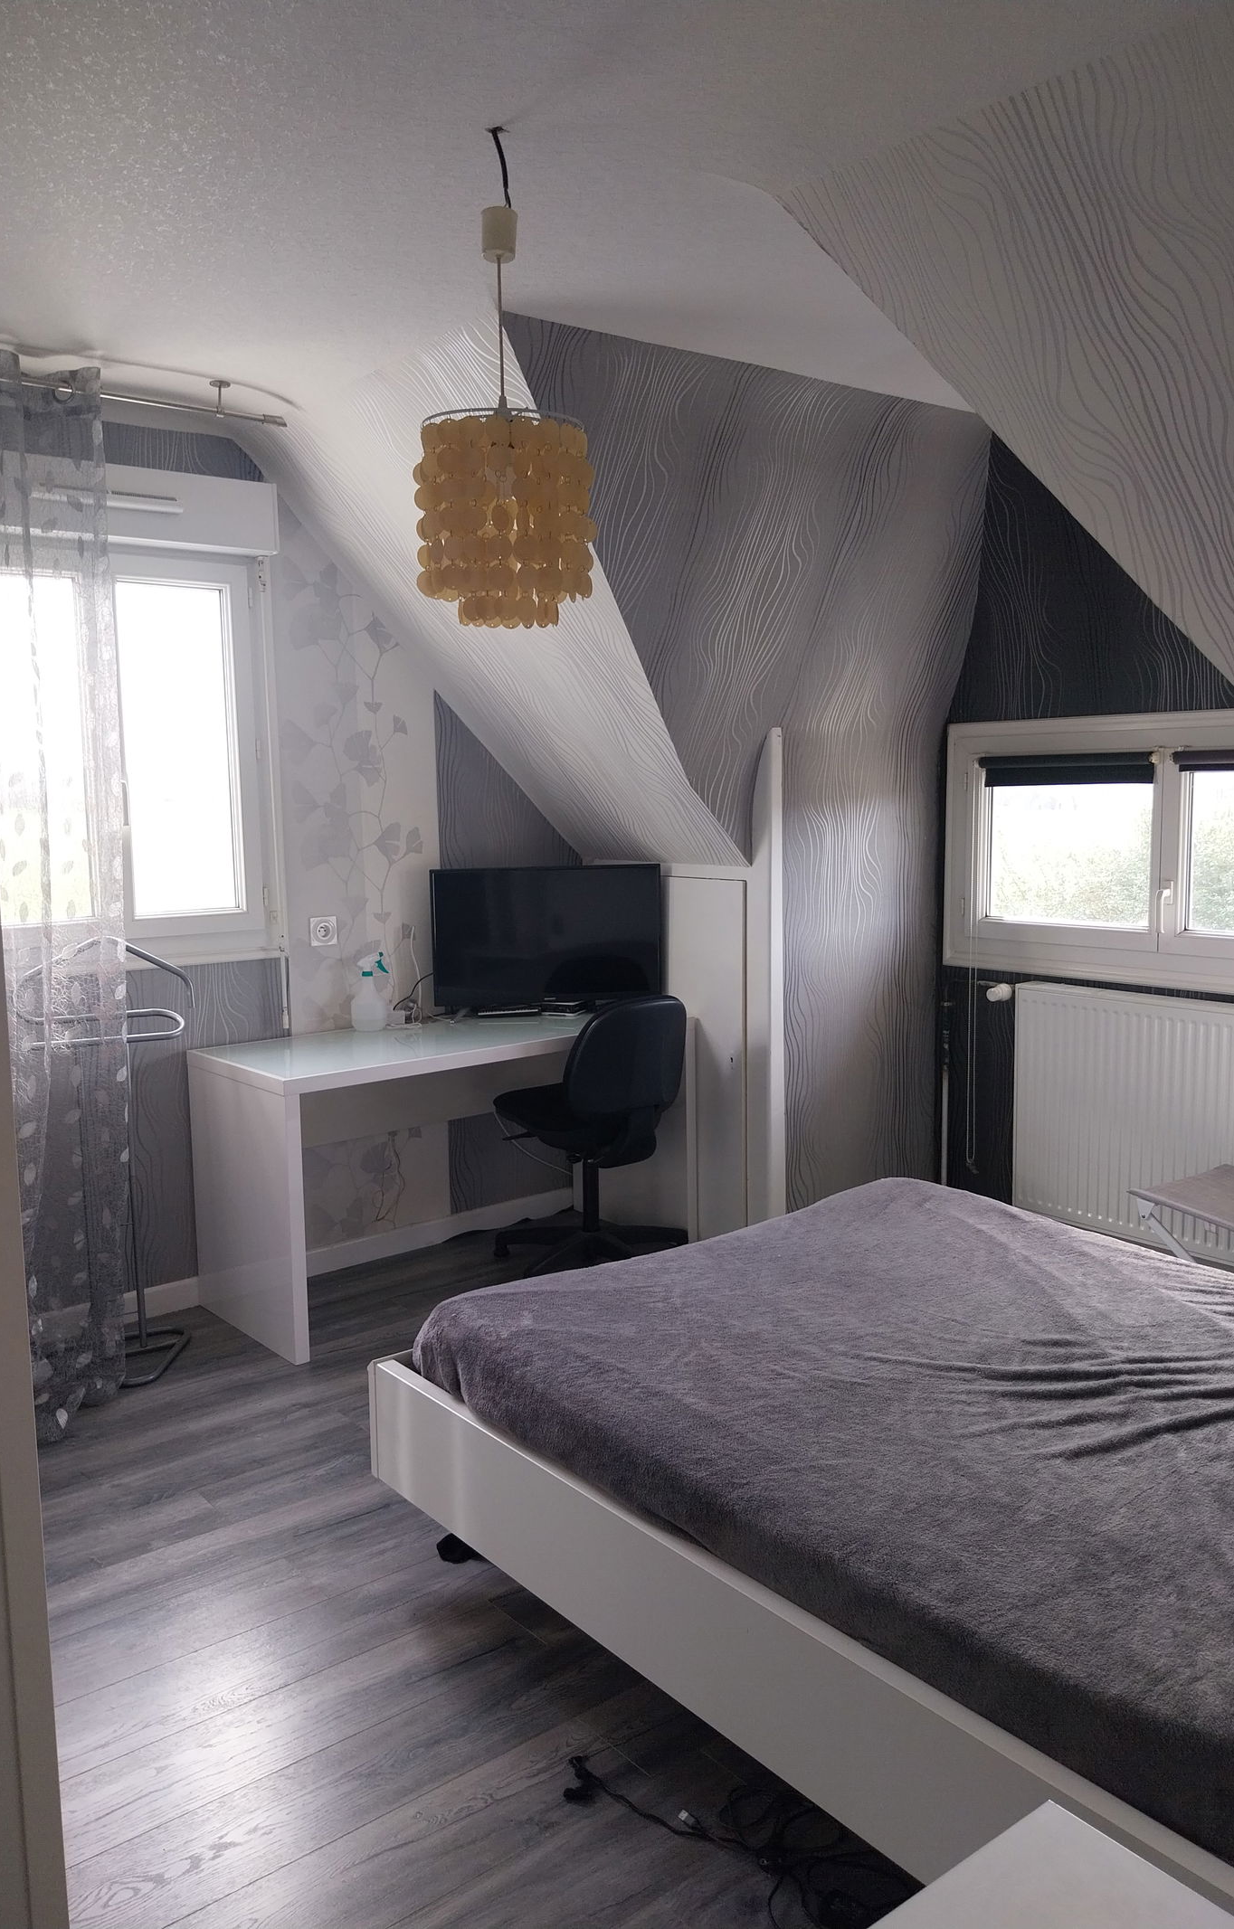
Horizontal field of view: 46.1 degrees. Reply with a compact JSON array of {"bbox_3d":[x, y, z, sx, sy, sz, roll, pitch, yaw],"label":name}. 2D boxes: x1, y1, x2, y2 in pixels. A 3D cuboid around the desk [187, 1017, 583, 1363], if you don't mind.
[{"bbox_3d":[-0.466,0.563,4.266,1.380,0.730,0.590,-7,9,-39],"label":"desk"}]

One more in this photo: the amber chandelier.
[{"bbox_3d":[-0.199,-1.007,2.497,0.312,0.806,0.312,-1,7,0],"label":"amber chandelier"}]

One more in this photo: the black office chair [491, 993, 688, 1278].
[{"bbox_3d":[-0.056,0.499,4.286,0.560,0.840,0.580,-7,9,-42],"label":"black office chair"}]

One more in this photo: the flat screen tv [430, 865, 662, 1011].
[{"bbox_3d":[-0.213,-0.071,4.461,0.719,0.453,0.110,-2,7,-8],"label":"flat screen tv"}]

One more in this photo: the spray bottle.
[{"bbox_3d":[-0.724,0.081,4.262,0.120,0.236,0.095,-1,7,0],"label":"spray bottle"}]

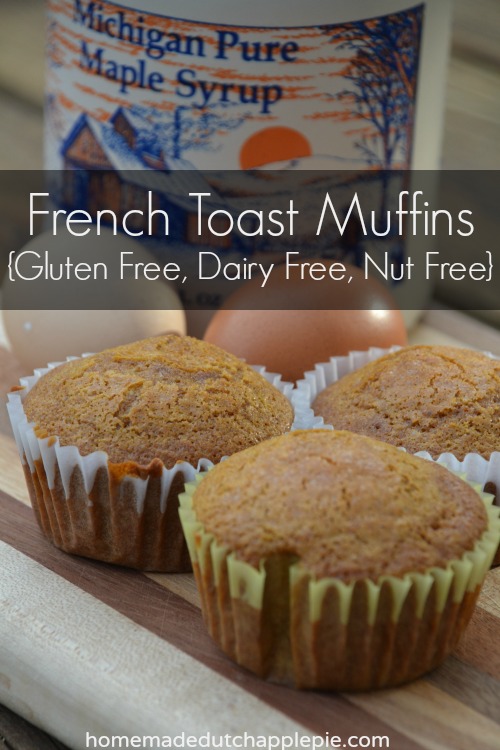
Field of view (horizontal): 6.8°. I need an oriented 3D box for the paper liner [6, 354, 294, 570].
[{"bbox_3d":[-0.021,0.015,0.995,0.070,0.044,0.070,3,22,0],"label":"paper liner"}]

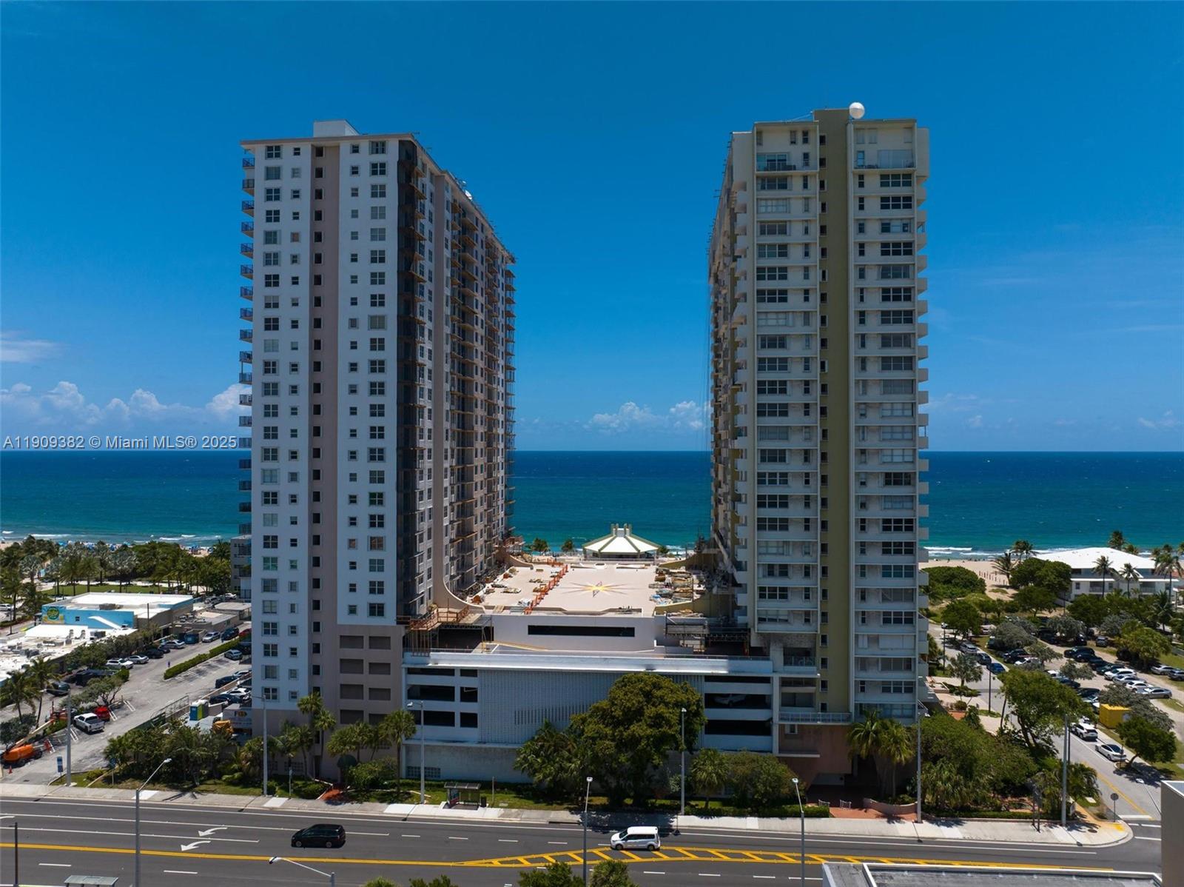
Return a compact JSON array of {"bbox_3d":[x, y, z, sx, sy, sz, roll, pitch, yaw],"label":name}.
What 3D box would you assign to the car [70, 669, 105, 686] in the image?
[{"bbox_3d":[-83.697,38.866,136.229,4.800,1.750,1.950,0,0,6],"label":"car"}]

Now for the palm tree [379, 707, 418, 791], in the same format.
[{"bbox_3d":[-21.931,34.790,93.015,4.194,9.082,4.194,0,0,6],"label":"palm tree"}]

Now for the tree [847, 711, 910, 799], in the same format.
[{"bbox_3d":[30.768,33.259,87.899,6.400,9.500,5.500,0,0,0],"label":"tree"}]

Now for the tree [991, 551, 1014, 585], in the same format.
[{"bbox_3d":[114.408,34.747,227.781,6.600,9.370,6.600,0,0,0],"label":"tree"}]

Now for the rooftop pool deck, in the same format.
[{"bbox_3d":[-0.711,22.449,130.124,30.000,1.400,47.000,0,0,6],"label":"rooftop pool deck"}]

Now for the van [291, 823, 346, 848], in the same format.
[{"bbox_3d":[-26.172,37.529,79.012,4.950,1.740,1.930,0,0,5],"label":"van"}]

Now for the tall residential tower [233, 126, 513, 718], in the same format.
[{"bbox_3d":[-28.464,0.374,127.120,22.400,78.500,58.800,0,0,6],"label":"tall residential tower"}]

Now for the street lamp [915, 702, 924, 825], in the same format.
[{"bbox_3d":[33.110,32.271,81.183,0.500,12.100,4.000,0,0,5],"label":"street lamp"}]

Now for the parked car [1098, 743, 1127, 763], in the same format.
[{"bbox_3d":[65.415,38.928,103.484,1.870,1.450,4.750,0,0,6],"label":"parked car"}]

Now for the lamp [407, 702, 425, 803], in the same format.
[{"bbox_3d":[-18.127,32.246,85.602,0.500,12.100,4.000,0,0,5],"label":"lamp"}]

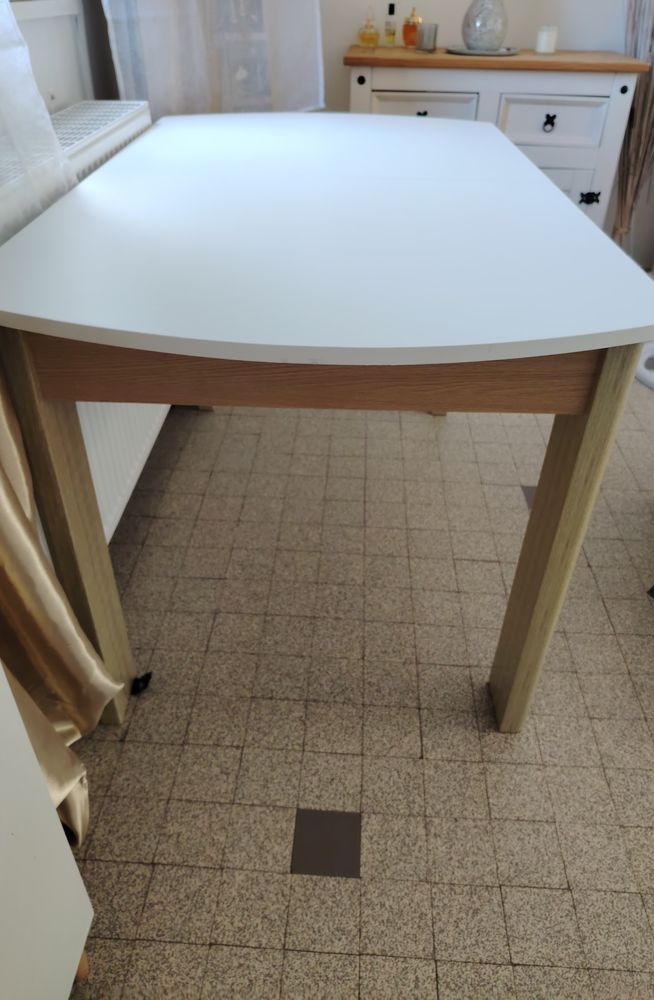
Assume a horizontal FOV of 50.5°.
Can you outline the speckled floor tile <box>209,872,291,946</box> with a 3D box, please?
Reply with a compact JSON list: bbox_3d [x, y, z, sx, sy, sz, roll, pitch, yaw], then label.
[{"bbox_3d":[-0.104,0.572,0.968,0.100,0.010,0.100,3,37,2],"label":"speckled floor tile"}]

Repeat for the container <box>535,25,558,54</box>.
[{"bbox_3d":[0.777,-1.629,2.456,0.073,0.083,0.073,3,37,2],"label":"container"}]

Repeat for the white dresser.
[{"bbox_3d":[0.525,-1.147,2.563,0.940,0.842,0.425,3,37,2],"label":"white dresser"}]

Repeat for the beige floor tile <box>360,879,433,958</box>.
[{"bbox_3d":[0.097,0.584,0.967,0.100,0.010,0.100,3,37,2],"label":"beige floor tile"}]

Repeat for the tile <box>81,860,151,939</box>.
[{"bbox_3d":[-0.304,0.565,0.979,0.100,0.010,0.100,3,37,2],"label":"tile"}]

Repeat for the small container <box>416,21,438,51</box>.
[{"bbox_3d":[0.334,-1.530,2.292,0.063,0.077,0.063,3,37,2],"label":"small container"}]

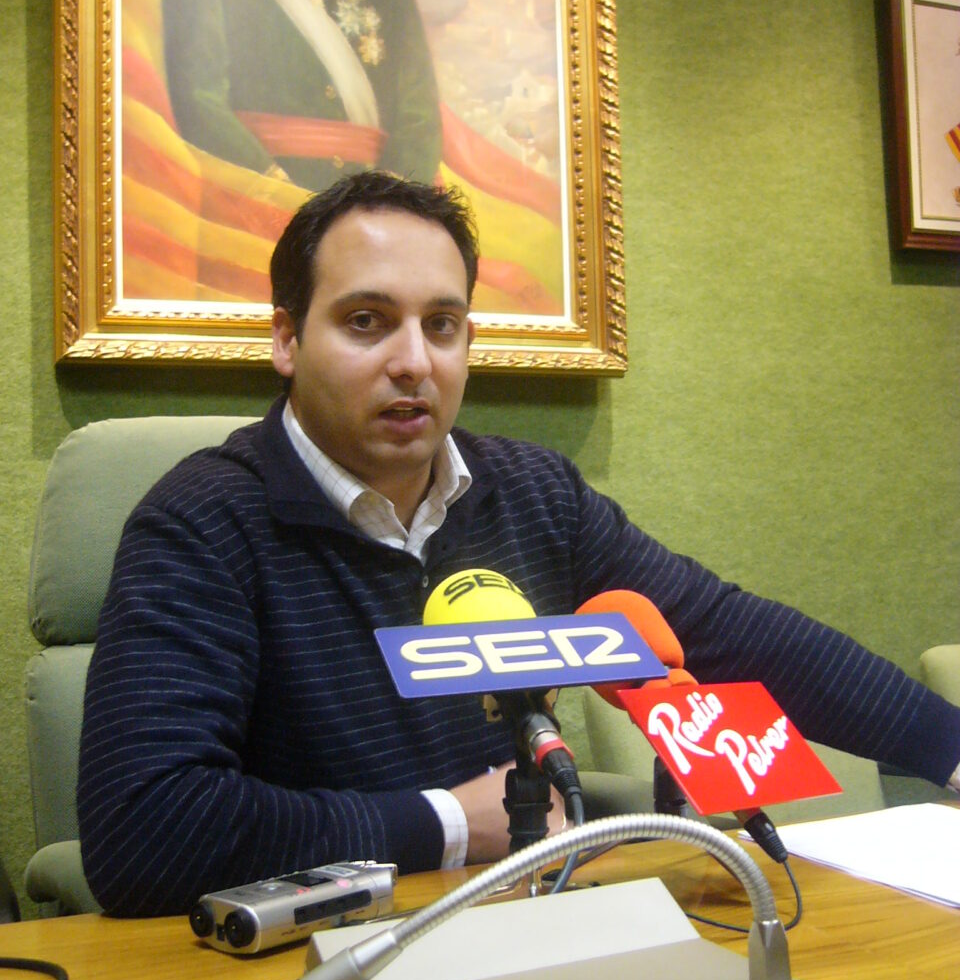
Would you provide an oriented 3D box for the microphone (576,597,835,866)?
[{"bbox_3d":[0.167,0.194,1.060,0.181,0.266,0.090,5,-51,-42],"label":"microphone"}]

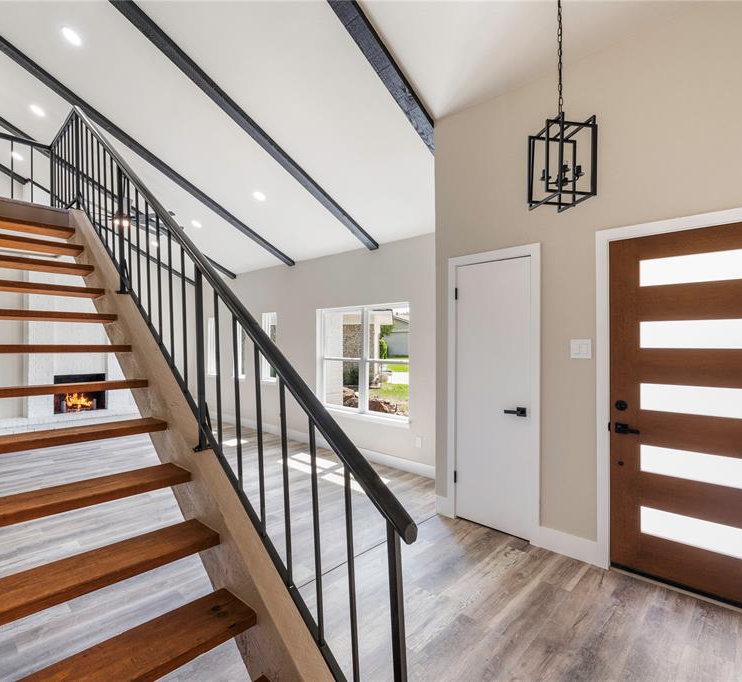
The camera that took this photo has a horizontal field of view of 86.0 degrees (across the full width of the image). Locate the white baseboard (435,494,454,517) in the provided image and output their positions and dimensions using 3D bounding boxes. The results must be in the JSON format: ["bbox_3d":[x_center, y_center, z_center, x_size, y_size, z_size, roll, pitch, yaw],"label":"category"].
[{"bbox_3d":[0.622,1.374,3.322,0.166,0.152,0.020,0,-1,42],"label":"white baseboard"}]

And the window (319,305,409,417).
[{"bbox_3d":[-0.133,0.236,4.988,1.589,1.335,0.100,0,-1,42],"label":"window"}]

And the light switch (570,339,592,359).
[{"bbox_3d":[1.391,0.054,2.632,0.122,0.122,0.014,0,-1,42],"label":"light switch"}]

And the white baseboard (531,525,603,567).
[{"bbox_3d":[1.319,1.370,2.686,0.446,0.152,0.020,0,-1,42],"label":"white baseboard"}]

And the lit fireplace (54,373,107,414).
[{"bbox_3d":[-5.020,0.883,6.835,0.350,0.625,0.746,0,-1,42],"label":"lit fireplace"}]

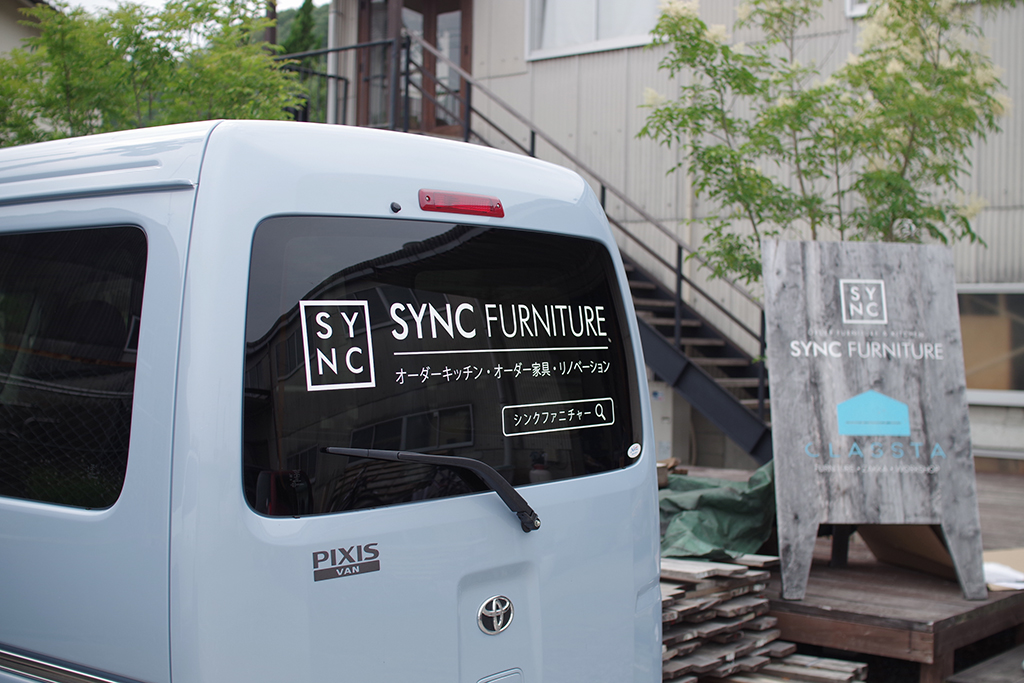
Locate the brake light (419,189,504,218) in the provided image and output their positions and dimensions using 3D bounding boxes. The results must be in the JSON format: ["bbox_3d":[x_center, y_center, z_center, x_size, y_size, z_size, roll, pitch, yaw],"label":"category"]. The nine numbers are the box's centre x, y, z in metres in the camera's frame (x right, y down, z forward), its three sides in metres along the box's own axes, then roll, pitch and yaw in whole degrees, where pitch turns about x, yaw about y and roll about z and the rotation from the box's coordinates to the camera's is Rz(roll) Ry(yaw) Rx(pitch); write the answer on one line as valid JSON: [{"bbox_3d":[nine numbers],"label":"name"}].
[{"bbox_3d":[-0.101,-0.275,2.563,0.035,0.045,0.252,-14,-9,38],"label":"brake light"}]

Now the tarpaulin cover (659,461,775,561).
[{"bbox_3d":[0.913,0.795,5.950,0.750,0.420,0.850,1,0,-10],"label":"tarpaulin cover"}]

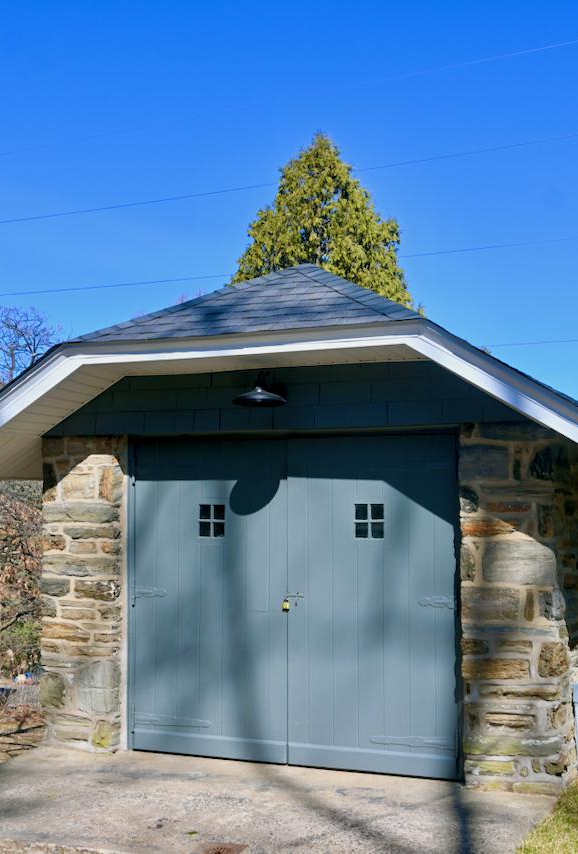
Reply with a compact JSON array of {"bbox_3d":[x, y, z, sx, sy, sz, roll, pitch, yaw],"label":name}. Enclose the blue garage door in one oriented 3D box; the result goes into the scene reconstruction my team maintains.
[{"bbox_3d":[-0.019,1.188,7.350,2.400,2.250,0.100,-2,-5,22],"label":"blue garage door"}]

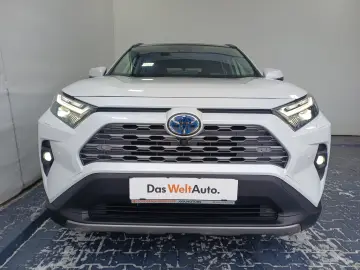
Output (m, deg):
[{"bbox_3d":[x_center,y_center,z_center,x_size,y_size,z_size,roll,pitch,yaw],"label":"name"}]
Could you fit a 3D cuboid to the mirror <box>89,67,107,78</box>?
[{"bbox_3d":[-0.887,-0.662,2.790,0.210,0.155,0.140,1,10,1],"label":"mirror"}]

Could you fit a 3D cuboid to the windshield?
[{"bbox_3d":[0.050,-0.765,2.710,1.480,0.200,0.900,1,48,1],"label":"windshield"}]

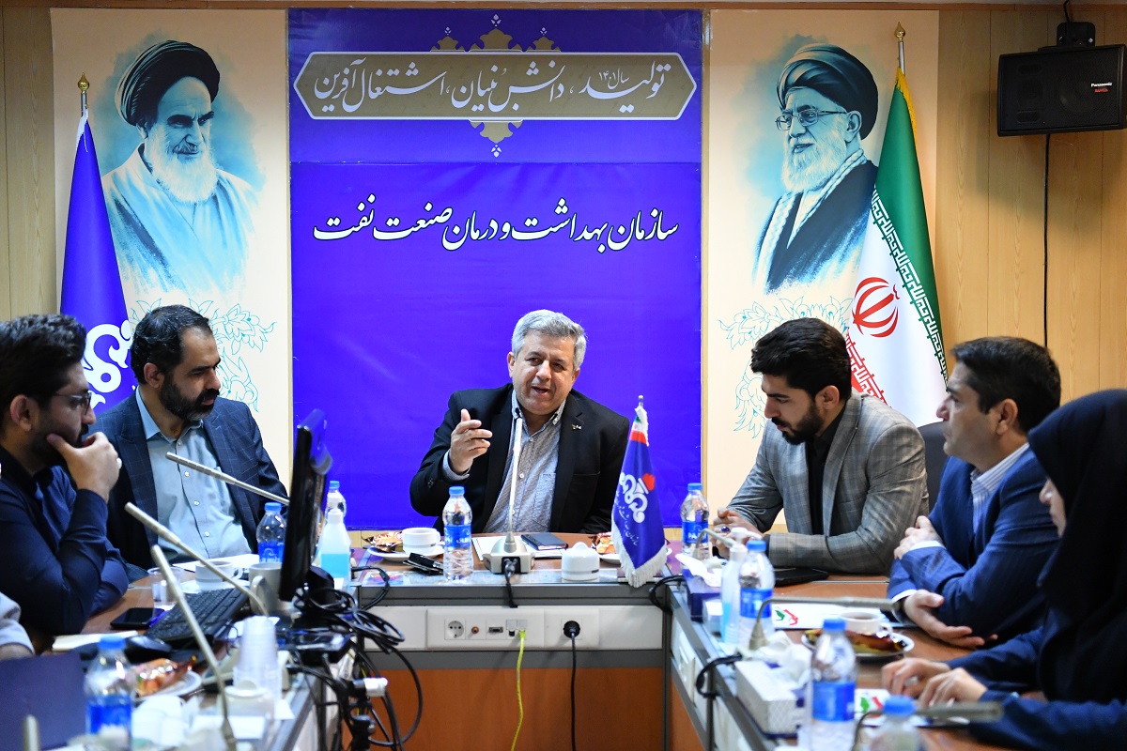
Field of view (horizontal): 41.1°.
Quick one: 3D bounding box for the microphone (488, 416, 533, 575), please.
[{"bbox_3d":[-0.123,0.282,3.451,0.115,0.330,0.210,0,3,3],"label":"microphone"}]

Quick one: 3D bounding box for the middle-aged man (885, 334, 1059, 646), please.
[{"bbox_3d":[0.870,0.582,2.833,0.650,1.311,0.520,-1,3,-14],"label":"middle-aged man"}]

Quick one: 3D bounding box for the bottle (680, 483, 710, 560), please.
[{"bbox_3d":[0.303,0.348,3.452,0.065,0.215,0.065,0,3,0],"label":"bottle"}]

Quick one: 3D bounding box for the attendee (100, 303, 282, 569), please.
[{"bbox_3d":[-0.833,0.473,3.568,0.540,1.280,0.720,-2,4,-29],"label":"attendee"}]

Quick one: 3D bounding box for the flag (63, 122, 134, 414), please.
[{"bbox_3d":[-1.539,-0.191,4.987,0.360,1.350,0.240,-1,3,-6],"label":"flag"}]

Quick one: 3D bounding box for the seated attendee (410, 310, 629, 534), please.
[{"bbox_3d":[-0.105,0.509,3.851,0.560,1.353,0.700,0,3,0],"label":"seated attendee"}]

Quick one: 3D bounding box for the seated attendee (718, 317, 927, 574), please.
[{"bbox_3d":[0.640,0.532,3.591,0.720,1.333,0.550,-2,4,-38],"label":"seated attendee"}]

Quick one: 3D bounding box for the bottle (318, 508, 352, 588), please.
[{"bbox_3d":[-0.490,0.373,3.220,0.067,0.182,0.067,0,3,0],"label":"bottle"}]

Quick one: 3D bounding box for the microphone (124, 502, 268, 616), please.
[{"bbox_3d":[-0.587,0.361,2.442,0.265,0.285,0.115,0,3,0],"label":"microphone"}]

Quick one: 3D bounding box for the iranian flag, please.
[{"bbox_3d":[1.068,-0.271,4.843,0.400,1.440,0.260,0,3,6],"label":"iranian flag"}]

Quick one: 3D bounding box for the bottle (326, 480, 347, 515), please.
[{"bbox_3d":[-0.545,0.351,3.602,0.058,0.195,0.058,0,3,0],"label":"bottle"}]

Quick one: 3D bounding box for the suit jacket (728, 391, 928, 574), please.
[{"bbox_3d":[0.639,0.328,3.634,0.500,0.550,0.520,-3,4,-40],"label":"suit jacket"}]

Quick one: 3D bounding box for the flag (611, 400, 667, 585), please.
[{"bbox_3d":[0.165,0.259,3.270,0.118,0.395,0.090,0,3,0],"label":"flag"}]

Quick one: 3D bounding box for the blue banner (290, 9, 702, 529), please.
[{"bbox_3d":[-0.226,-0.348,5.039,1.389,1.745,0.020,0,3,-1],"label":"blue banner"}]

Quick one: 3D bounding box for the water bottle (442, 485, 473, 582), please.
[{"bbox_3d":[-0.234,0.351,3.330,0.065,0.210,0.065,0,3,0],"label":"water bottle"}]

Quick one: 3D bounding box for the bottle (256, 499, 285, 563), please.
[{"bbox_3d":[-0.607,0.364,3.142,0.065,0.215,0.065,0,3,0],"label":"bottle"}]

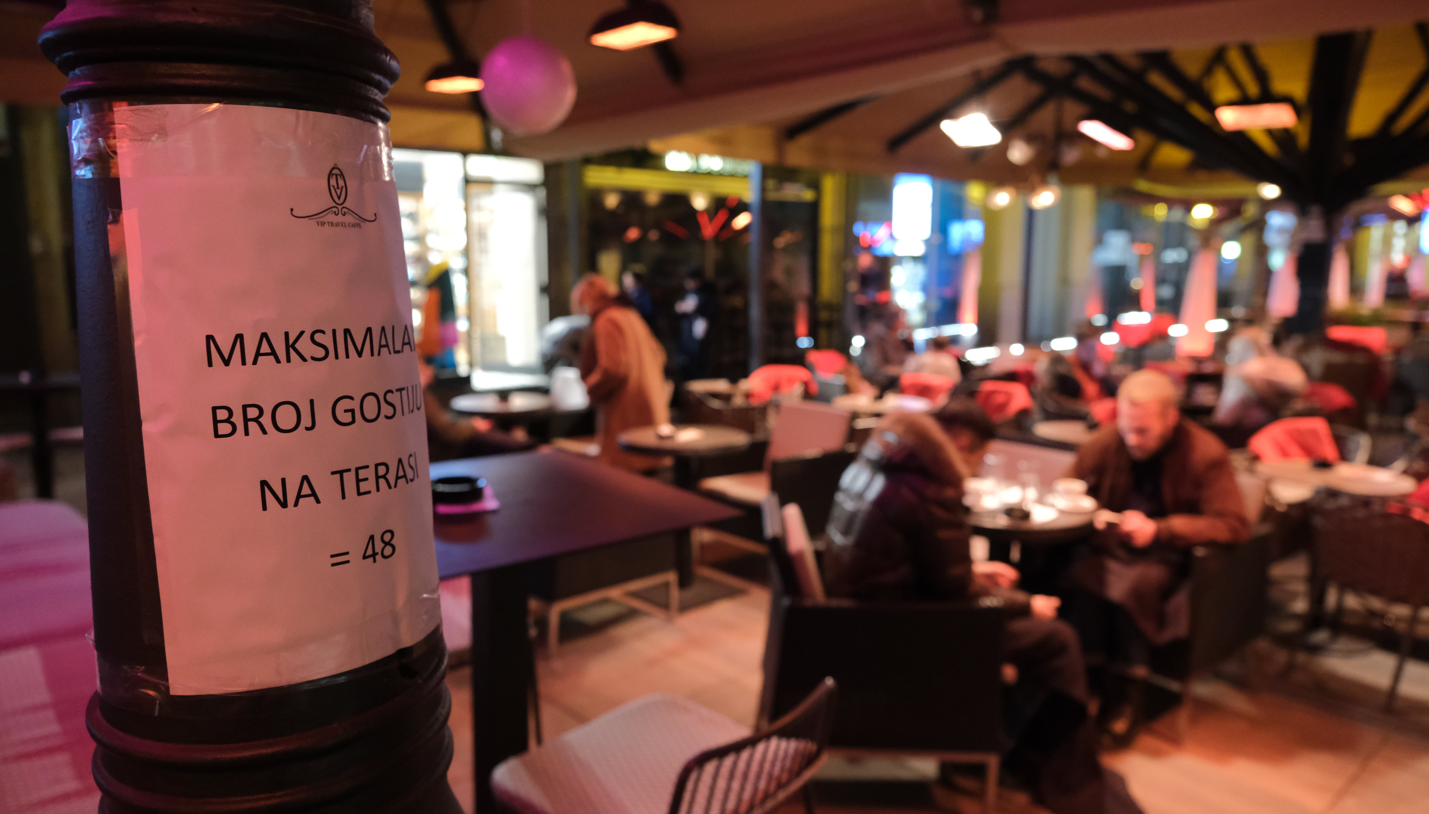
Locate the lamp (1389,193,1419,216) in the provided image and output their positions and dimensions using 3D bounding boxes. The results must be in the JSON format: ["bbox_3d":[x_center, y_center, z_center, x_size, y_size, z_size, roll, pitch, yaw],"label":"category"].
[{"bbox_3d":[8.322,-2.467,11.500,0.400,0.130,0.250,-5,11,-30],"label":"lamp"}]

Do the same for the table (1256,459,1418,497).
[{"bbox_3d":[2.447,0.638,3.816,0.600,0.740,0.600,0,9,0],"label":"table"}]

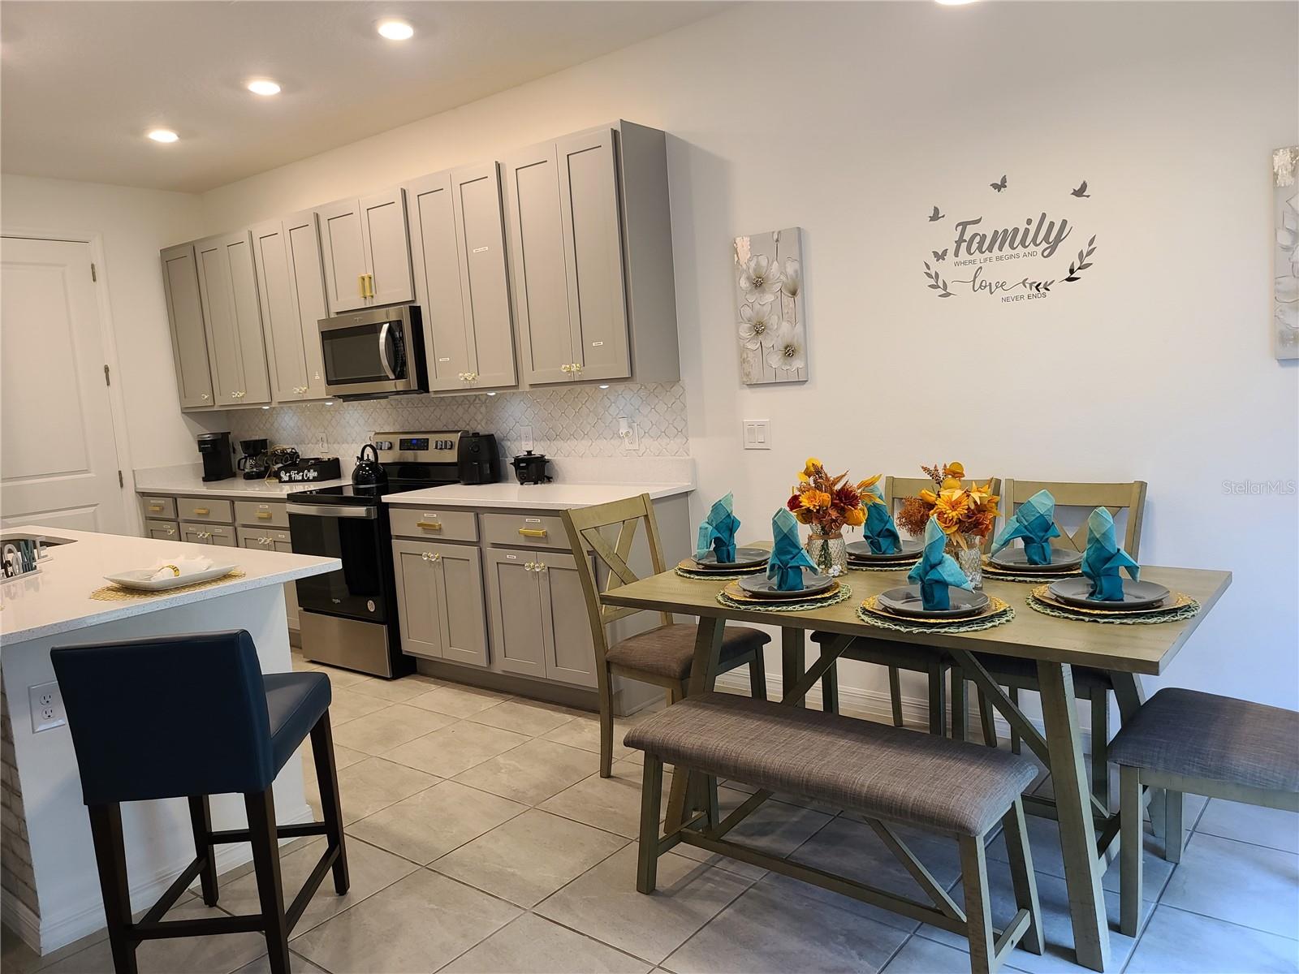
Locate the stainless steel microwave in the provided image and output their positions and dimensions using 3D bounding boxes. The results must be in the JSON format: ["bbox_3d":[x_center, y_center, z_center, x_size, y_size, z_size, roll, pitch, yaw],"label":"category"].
[{"bbox_3d":[-1.364,-0.719,5.071,0.765,0.430,0.430,1,8,37],"label":"stainless steel microwave"}]

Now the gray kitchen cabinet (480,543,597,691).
[{"bbox_3d":[-0.279,0.519,4.325,0.620,0.590,0.630,1,8,37],"label":"gray kitchen cabinet"}]

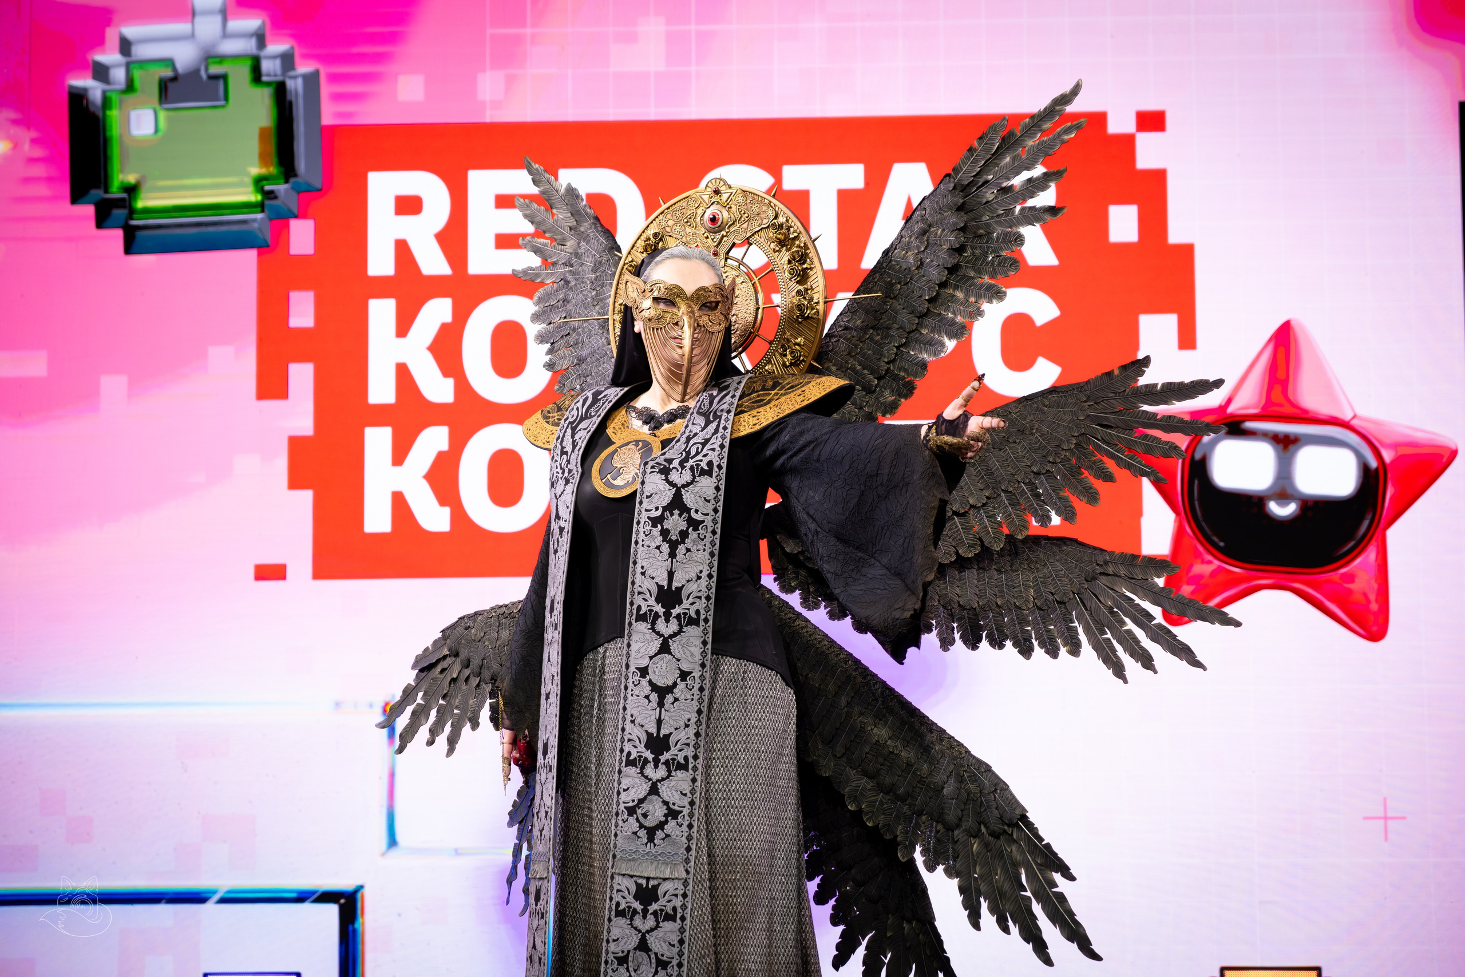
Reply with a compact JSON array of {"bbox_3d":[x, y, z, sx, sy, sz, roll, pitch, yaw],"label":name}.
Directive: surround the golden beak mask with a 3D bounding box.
[{"bbox_3d":[-0.095,-0.253,5.700,0.190,0.230,0.140,6,-9,-11],"label":"golden beak mask"}]

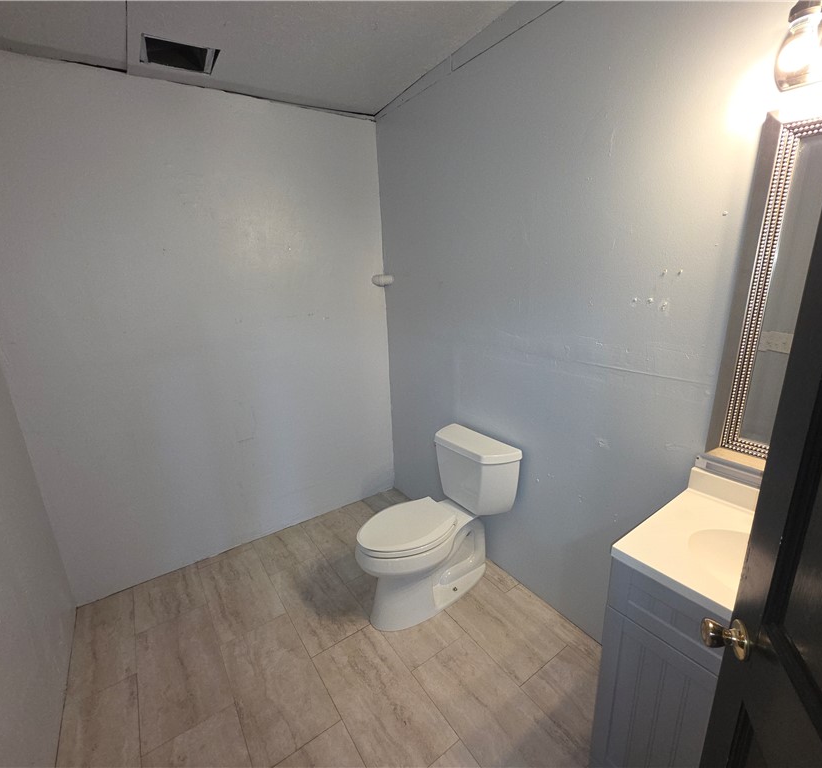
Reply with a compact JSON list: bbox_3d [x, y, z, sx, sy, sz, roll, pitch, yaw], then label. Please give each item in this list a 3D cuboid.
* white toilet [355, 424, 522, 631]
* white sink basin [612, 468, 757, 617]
[{"bbox_3d":[0.093,0.695,1.877,0.751,0.742,0.475,-12,17,-34],"label":"white toilet"},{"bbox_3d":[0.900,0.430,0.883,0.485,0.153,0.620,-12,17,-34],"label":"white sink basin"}]

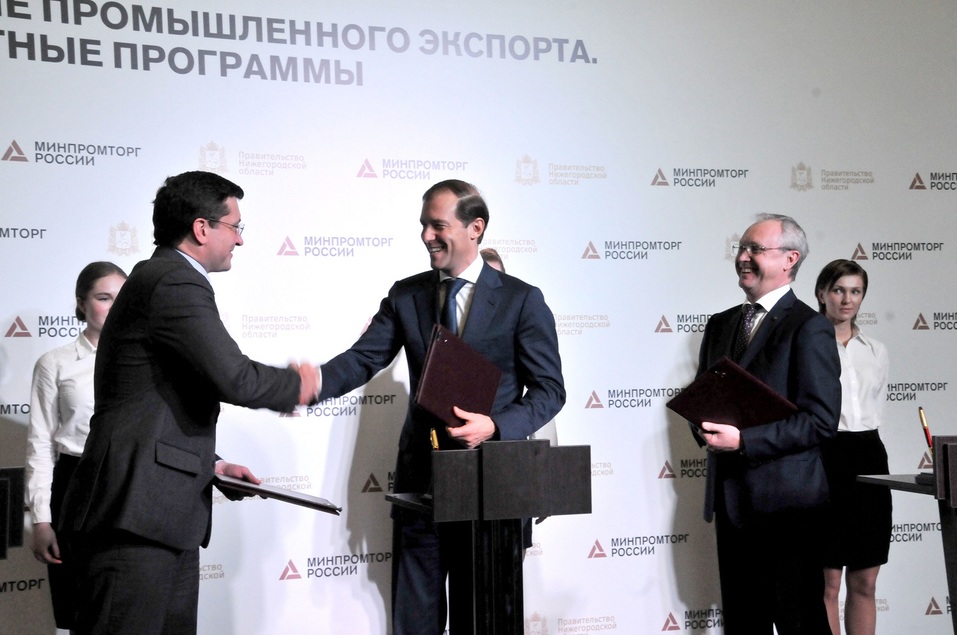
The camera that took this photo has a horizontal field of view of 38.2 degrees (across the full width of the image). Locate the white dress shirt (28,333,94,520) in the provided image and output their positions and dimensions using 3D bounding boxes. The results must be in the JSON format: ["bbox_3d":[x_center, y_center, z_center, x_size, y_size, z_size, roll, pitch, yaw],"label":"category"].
[{"bbox_3d":[-1.215,0.355,4.420,0.460,0.620,0.250,0,-3,-20],"label":"white dress shirt"}]

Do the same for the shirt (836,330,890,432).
[{"bbox_3d":[1.355,0.245,5.120,0.440,0.430,0.270,-1,-3,-5],"label":"shirt"}]

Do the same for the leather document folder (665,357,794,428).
[{"bbox_3d":[0.743,0.257,4.040,0.320,0.025,0.230,33,-63,-26],"label":"leather document folder"}]

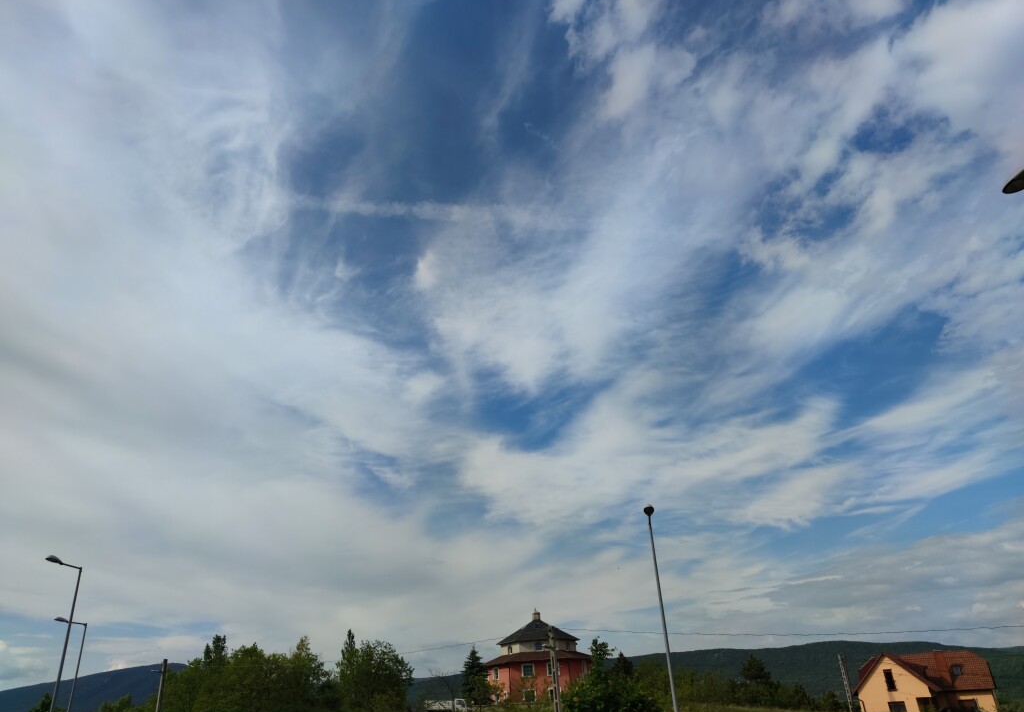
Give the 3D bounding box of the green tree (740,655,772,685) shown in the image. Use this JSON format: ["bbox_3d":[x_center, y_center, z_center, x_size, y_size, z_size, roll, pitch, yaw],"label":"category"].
[{"bbox_3d":[33.749,44.223,97.208,4.380,6.110,4.380,-10,-26,15],"label":"green tree"}]

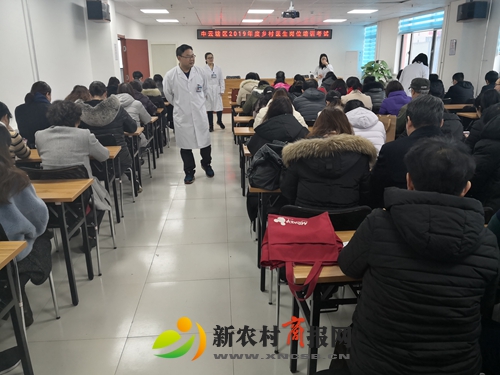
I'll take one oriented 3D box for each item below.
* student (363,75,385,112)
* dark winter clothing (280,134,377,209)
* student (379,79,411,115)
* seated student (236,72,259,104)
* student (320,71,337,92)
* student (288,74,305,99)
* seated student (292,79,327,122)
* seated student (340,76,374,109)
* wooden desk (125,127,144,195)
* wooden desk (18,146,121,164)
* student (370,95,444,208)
[{"bbox_3d":[1.936,-1.115,6.325,0.500,1.300,0.760,-1,18,-4],"label":"student"},{"bbox_3d":[0.446,-0.001,2.242,0.530,0.613,0.480,-2,17,-4],"label":"dark winter clothing"},{"bbox_3d":[1.905,-0.860,5.453,0.512,1.241,0.709,-2,18,-4],"label":"student"},{"bbox_3d":[0.016,-1.432,7.237,0.542,1.300,0.729,-2,18,-4],"label":"seated student"},{"bbox_3d":[1.642,-1.746,8.202,0.460,1.333,0.720,-2,17,-4],"label":"student"},{"bbox_3d":[0.915,-1.425,7.237,0.492,1.261,0.709,-2,18,-4],"label":"student"},{"bbox_3d":[0.802,-0.829,5.374,0.480,1.304,0.750,-2,17,-4],"label":"seated student"},{"bbox_3d":[1.629,-1.141,6.316,0.512,1.251,0.709,-2,18,-4],"label":"seated student"},{"bbox_3d":[-1.907,-0.301,4.709,1.300,0.750,0.450,-2,18,-4],"label":"wooden desk"},{"bbox_3d":[-1.794,0.054,3.615,1.250,0.750,0.460,-2,17,-4],"label":"wooden desk"},{"bbox_3d":[0.937,0.137,2.373,0.570,1.340,0.800,0,18,-1],"label":"student"}]

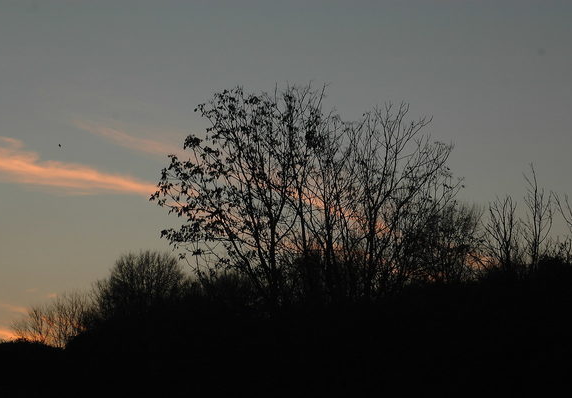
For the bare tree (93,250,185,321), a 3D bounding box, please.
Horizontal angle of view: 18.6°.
[{"bbox_3d":[-6.754,4.144,80.000,4.212,3.571,4.002,0,-5,0],"label":"bare tree"}]

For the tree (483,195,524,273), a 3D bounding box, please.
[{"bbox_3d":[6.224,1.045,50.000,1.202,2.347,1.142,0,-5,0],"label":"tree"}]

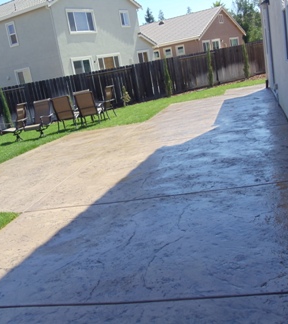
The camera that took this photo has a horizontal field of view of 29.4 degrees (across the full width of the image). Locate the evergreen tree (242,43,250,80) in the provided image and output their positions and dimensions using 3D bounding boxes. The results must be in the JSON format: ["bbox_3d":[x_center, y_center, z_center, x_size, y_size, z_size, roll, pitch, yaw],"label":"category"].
[{"bbox_3d":[5.154,-5.129,27.835,0.320,1.770,0.320,-6,11,11],"label":"evergreen tree"}]

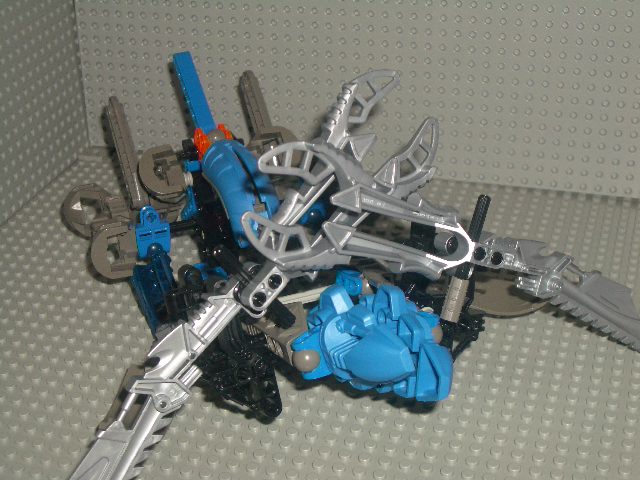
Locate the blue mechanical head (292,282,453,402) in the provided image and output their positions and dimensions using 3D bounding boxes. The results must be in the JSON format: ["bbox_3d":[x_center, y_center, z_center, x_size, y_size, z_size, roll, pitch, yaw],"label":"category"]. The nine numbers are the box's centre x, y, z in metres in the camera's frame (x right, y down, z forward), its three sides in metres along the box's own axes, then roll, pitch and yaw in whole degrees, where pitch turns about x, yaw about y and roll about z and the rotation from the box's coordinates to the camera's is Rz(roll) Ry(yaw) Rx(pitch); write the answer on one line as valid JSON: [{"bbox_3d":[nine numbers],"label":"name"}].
[{"bbox_3d":[0.021,0.041,0.441,0.058,0.033,0.033,10,31,22],"label":"blue mechanical head"}]

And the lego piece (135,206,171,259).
[{"bbox_3d":[-0.080,-0.003,0.550,0.016,0.024,0.010,-7,14,-18],"label":"lego piece"}]

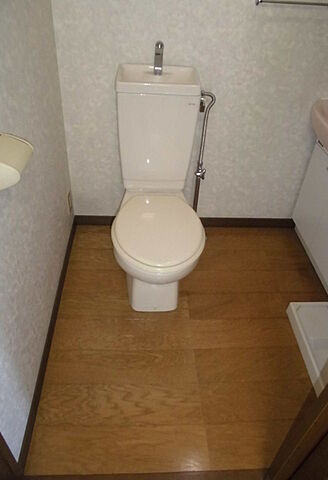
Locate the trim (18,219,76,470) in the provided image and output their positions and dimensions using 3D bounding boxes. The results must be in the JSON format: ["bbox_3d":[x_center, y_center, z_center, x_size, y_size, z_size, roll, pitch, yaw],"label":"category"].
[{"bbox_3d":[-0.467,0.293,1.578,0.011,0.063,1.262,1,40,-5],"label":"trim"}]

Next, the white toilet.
[{"bbox_3d":[-0.028,-0.168,1.540,0.385,0.870,0.735,1,40,-5],"label":"white toilet"}]

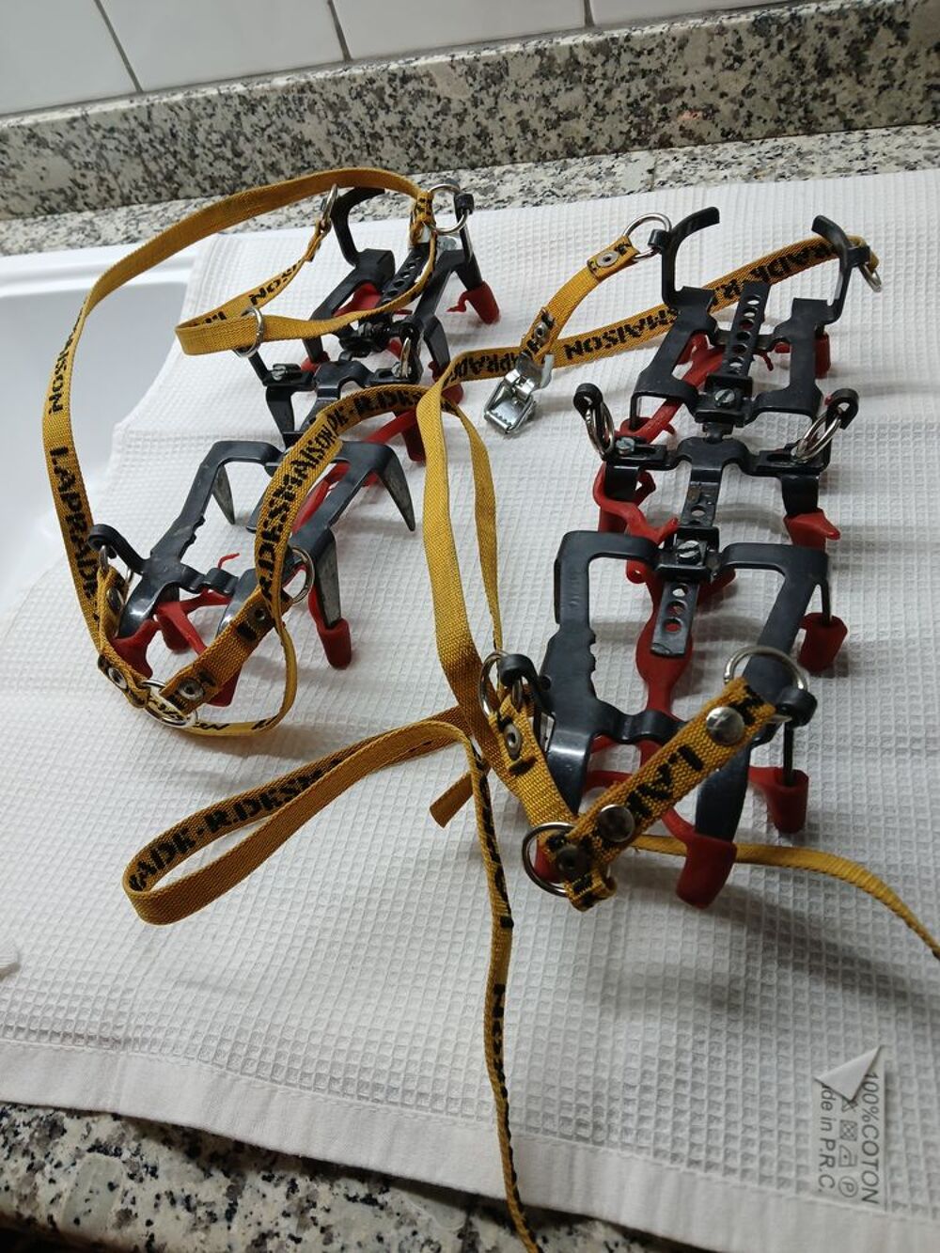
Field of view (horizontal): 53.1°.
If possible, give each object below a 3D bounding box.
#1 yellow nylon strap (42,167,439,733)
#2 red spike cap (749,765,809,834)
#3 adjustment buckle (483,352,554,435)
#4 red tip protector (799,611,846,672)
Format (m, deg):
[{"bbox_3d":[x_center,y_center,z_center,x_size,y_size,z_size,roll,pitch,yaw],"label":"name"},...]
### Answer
[{"bbox_3d":[-0.115,-0.093,0.427,0.200,0.098,0.280,1,56,16],"label":"yellow nylon strap"},{"bbox_3d":[0.102,0.056,0.307,0.019,0.024,0.013,2,32,20],"label":"red spike cap"},{"bbox_3d":[0.024,-0.111,0.452,0.024,0.014,0.042,22,78,28],"label":"adjustment buckle"},{"bbox_3d":[0.126,0.005,0.338,0.016,0.022,0.012,6,47,14],"label":"red tip protector"}]

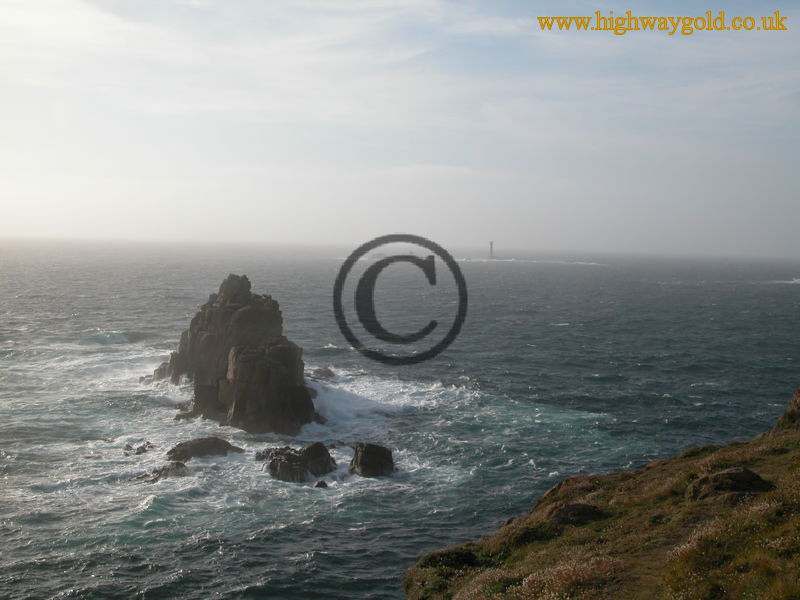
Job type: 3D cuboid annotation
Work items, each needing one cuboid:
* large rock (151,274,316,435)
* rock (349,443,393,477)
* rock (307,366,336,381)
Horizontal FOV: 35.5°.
[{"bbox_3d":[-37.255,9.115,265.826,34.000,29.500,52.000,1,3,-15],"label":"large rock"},{"bbox_3d":[-4.678,25.523,202.818,7.000,4.700,6.500,1,3,-8],"label":"rock"},{"bbox_3d":[-21.022,19.414,332.396,8.000,3.300,6.000,1,3,-5],"label":"rock"}]

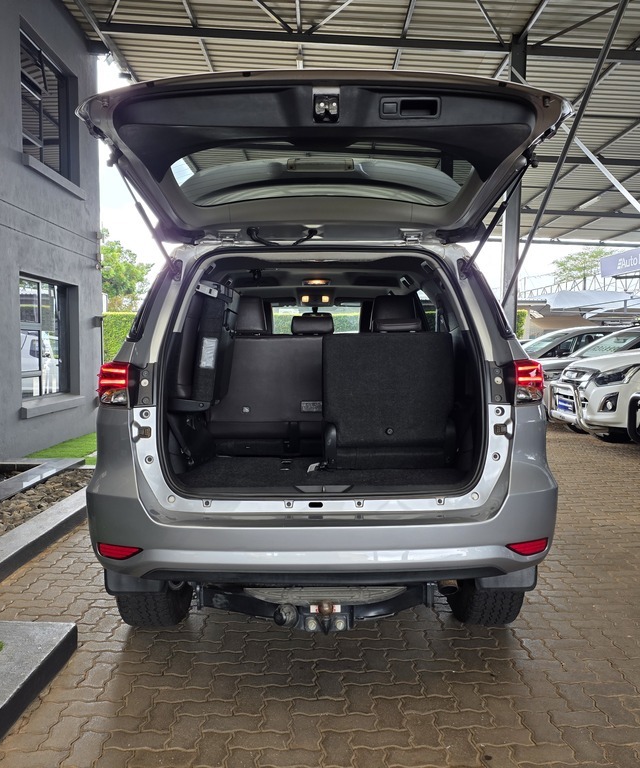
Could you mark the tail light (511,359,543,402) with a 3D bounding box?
[{"bbox_3d":[0.780,-0.018,2.610,0.170,0.170,0.250,0,3,-1],"label":"tail light"}]

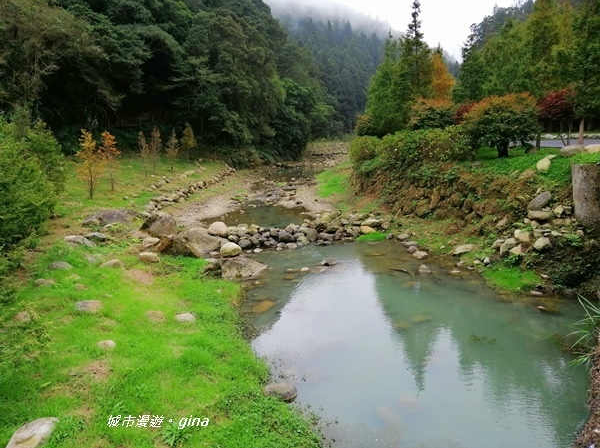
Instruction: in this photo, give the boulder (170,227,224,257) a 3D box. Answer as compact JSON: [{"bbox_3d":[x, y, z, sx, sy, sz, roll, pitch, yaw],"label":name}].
[{"bbox_3d":[-3.728,0.656,16.500,1.900,0.900,1.400,-3,13,-13],"label":"boulder"}]

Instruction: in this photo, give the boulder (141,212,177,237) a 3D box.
[{"bbox_3d":[-5.649,0.016,18.000,1.350,0.900,1.100,-4,13,-17],"label":"boulder"}]

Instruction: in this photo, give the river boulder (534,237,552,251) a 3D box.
[{"bbox_3d":[7.641,0.635,14.200,0.500,0.380,0.420,7,14,28],"label":"river boulder"}]

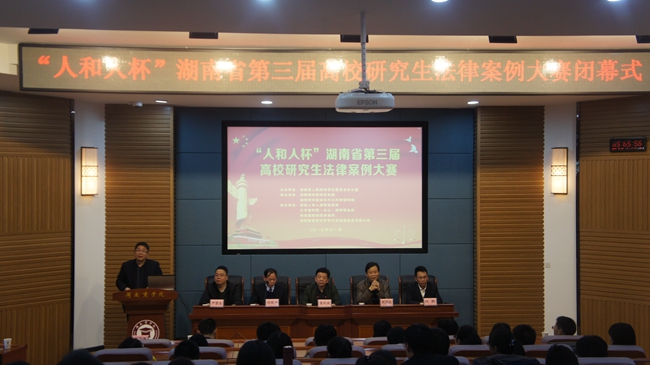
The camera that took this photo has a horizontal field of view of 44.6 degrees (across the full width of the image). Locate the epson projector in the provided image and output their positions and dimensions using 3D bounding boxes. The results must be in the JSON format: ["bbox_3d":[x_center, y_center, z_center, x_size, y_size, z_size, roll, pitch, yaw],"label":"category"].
[{"bbox_3d":[0.312,-0.657,6.470,0.460,0.135,0.370,0,0,-4],"label":"epson projector"}]

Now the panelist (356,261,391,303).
[{"bbox_3d":[0.683,1.798,11.160,0.500,1.323,0.720,0,0,-4],"label":"panelist"}]

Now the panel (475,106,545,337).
[{"bbox_3d":[2.810,0.607,12.030,1.030,3.500,0.180,0,0,-2],"label":"panel"}]

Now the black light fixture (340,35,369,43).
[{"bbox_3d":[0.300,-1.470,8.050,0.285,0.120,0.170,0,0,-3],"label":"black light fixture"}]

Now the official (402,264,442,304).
[{"bbox_3d":[1.378,1.827,11.200,0.540,1.265,0.720,0,0,-4],"label":"official"}]

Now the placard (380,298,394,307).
[{"bbox_3d":[0.765,1.480,9.750,0.172,0.100,0.060,0,0,-3],"label":"placard"}]

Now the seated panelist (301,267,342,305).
[{"bbox_3d":[-0.063,1.834,11.100,0.540,1.252,0.720,0,0,-4],"label":"seated panelist"}]

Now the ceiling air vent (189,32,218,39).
[{"bbox_3d":[-1.340,-1.620,8.750,0.320,0.060,0.280,0,-1,-6],"label":"ceiling air vent"}]

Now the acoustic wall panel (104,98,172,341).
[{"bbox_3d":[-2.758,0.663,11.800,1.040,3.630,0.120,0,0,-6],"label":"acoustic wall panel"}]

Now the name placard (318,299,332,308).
[{"bbox_3d":[0.000,1.473,9.650,0.172,0.100,0.060,0,0,-3],"label":"name placard"}]

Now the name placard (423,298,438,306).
[{"bbox_3d":[1.310,1.480,9.800,0.172,0.100,0.060,0,0,-3],"label":"name placard"}]

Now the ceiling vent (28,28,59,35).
[{"bbox_3d":[-3.020,-1.620,8.500,0.320,0.060,0.280,0,-1,-6],"label":"ceiling vent"}]

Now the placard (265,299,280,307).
[{"bbox_3d":[-0.709,1.639,10.750,0.190,0.105,0.060,0,0,-4],"label":"placard"}]

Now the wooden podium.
[{"bbox_3d":[-2.030,1.780,9.150,0.750,1.160,0.520,0,0,-10],"label":"wooden podium"}]

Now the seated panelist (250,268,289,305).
[{"bbox_3d":[-0.774,1.835,11.050,0.530,1.250,0.720,0,0,-4],"label":"seated panelist"}]

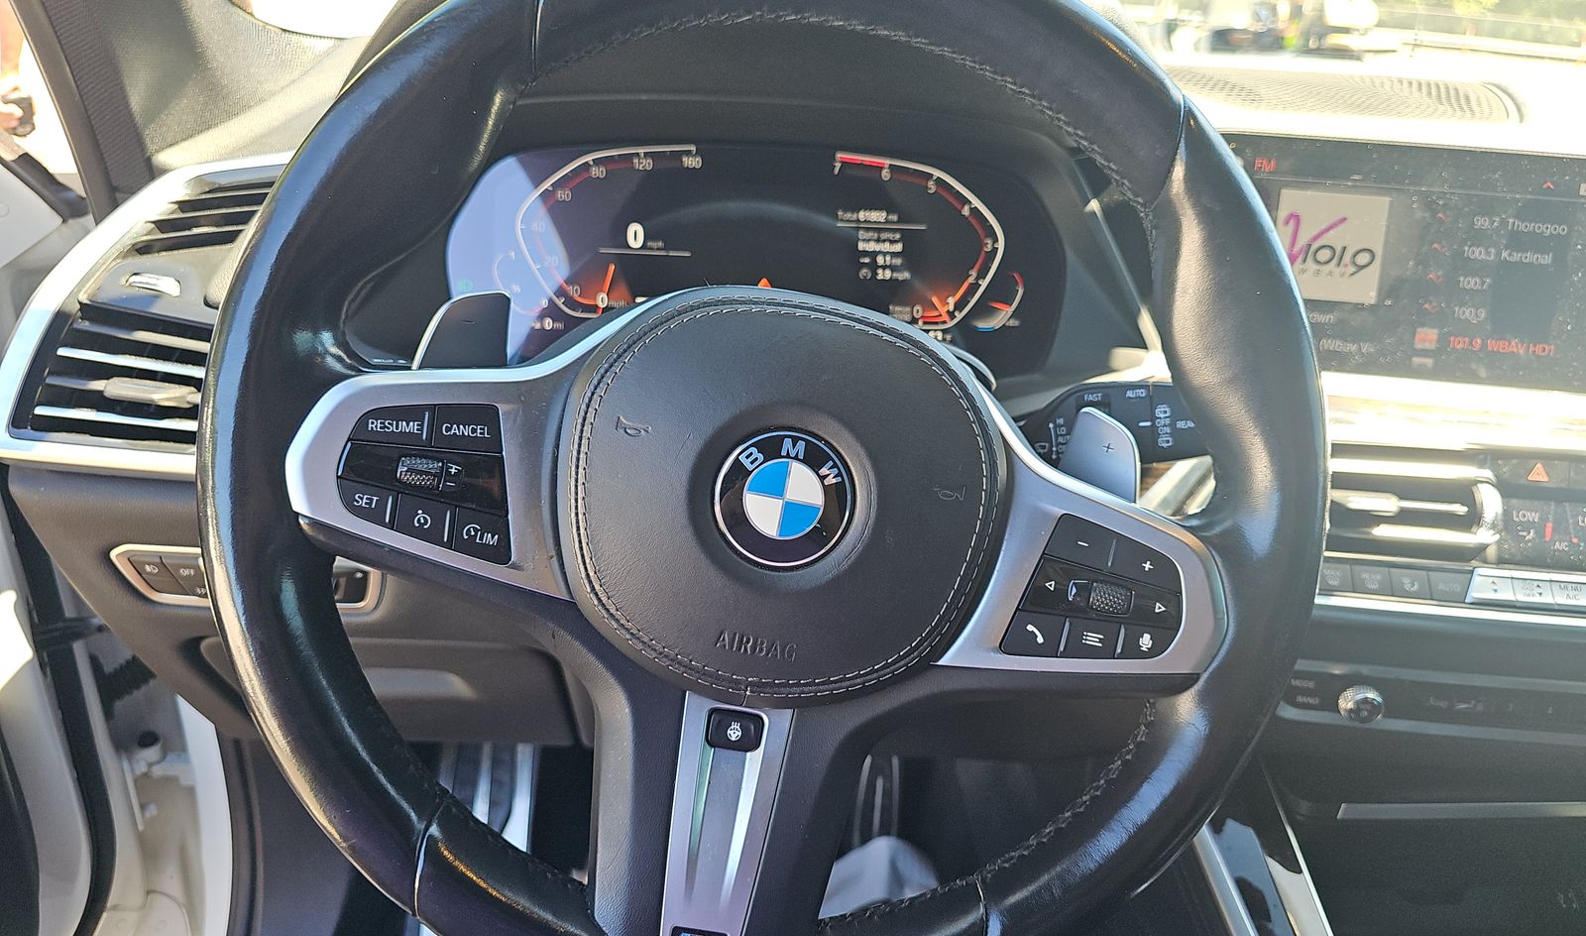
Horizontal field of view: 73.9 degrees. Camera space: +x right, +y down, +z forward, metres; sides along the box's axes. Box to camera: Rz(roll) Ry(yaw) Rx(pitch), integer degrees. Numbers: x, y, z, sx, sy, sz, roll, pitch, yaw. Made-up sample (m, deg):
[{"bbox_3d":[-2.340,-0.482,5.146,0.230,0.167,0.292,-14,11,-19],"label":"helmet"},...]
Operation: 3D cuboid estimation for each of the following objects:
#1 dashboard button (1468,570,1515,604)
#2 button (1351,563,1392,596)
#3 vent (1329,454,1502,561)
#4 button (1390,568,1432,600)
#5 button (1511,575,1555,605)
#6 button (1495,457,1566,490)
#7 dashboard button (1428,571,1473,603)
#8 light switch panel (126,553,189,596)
[{"bbox_3d":[0.340,0.059,0.515,0.020,0.014,0.009,5,-17,-2],"label":"dashboard button"},{"bbox_3d":[0.281,0.056,0.515,0.019,0.013,0.008,5,-17,-2],"label":"button"},{"bbox_3d":[0.298,0.020,0.530,0.100,0.056,0.035,5,-6,-2],"label":"vent"},{"bbox_3d":[0.300,0.057,0.515,0.019,0.013,0.008,5,-17,-2],"label":"button"},{"bbox_3d":[0.359,0.060,0.515,0.019,0.014,0.009,5,-17,-2],"label":"button"},{"bbox_3d":[0.364,0.003,0.523,0.036,0.013,0.008,5,-6,-2],"label":"button"},{"bbox_3d":[0.319,0.059,0.515,0.021,0.014,0.008,5,-17,-2],"label":"dashboard button"},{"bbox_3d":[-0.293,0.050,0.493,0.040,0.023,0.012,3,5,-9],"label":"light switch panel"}]

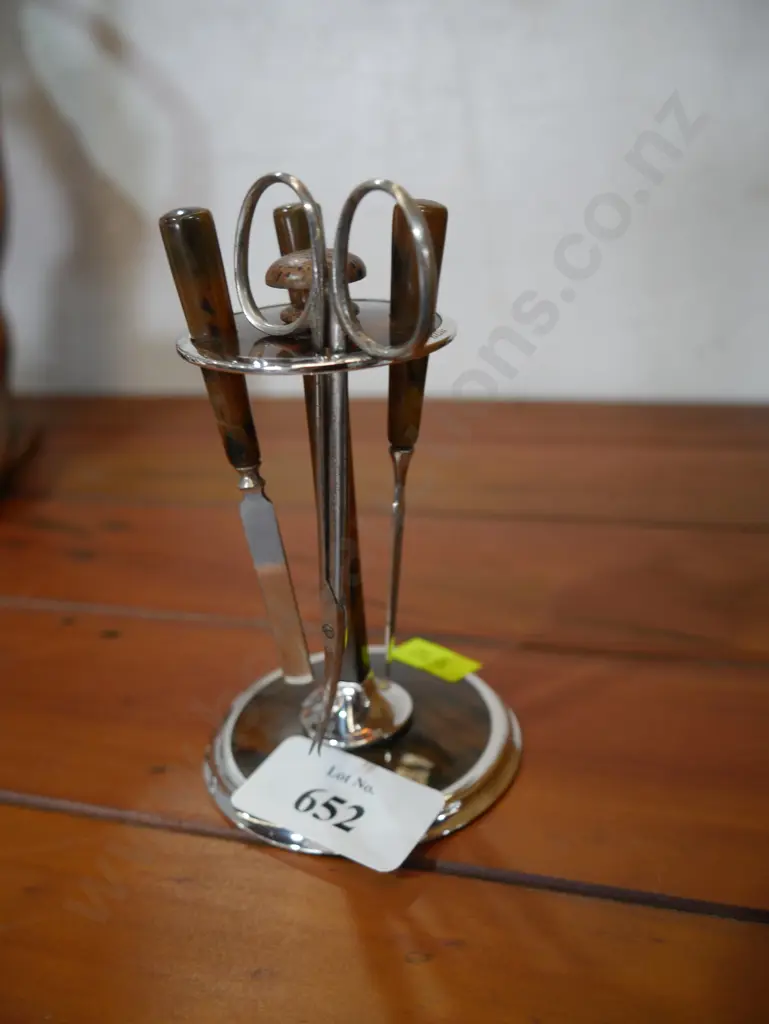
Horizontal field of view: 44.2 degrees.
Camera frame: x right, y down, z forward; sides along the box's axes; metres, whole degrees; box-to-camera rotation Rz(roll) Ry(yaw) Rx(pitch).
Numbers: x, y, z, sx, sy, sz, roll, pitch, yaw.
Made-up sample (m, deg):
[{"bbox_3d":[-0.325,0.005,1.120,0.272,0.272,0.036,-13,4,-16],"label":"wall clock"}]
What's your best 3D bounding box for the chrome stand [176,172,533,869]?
[{"bbox_3d":[-0.009,-0.004,0.184,0.069,0.119,0.069,-6,24,-3],"label":"chrome stand"}]

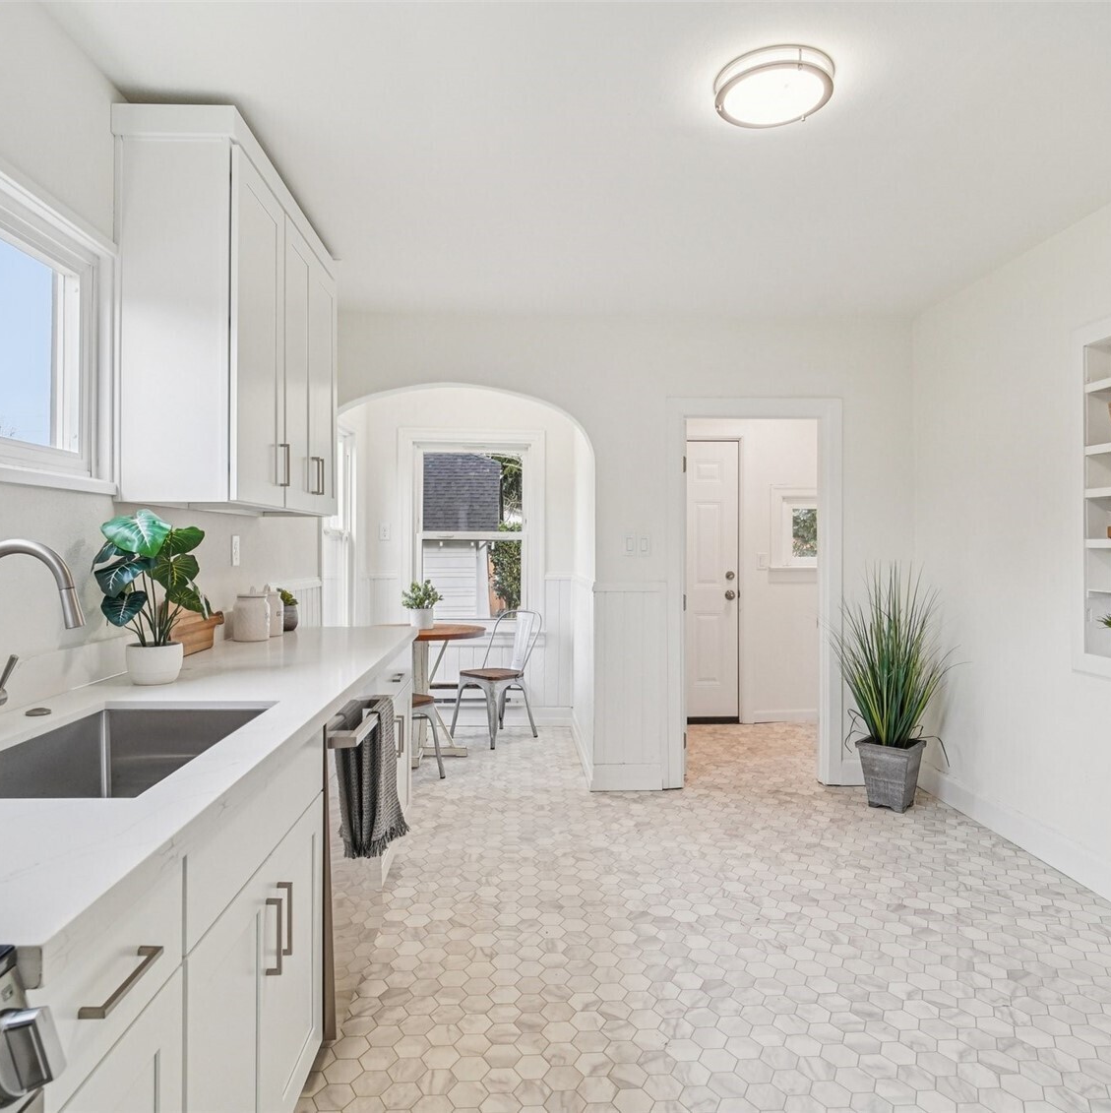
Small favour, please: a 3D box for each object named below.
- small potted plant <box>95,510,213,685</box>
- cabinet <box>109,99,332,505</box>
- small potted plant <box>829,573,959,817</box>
[{"bbox_3d":[-1.103,0.113,2.040,0.310,0.480,0.280,0,1,-3],"label":"small potted plant"},{"bbox_3d":[-1.067,-0.699,2.596,0.335,1.085,1.110,0,1,-3],"label":"cabinet"},{"bbox_3d":[1.675,0.635,3.769,0.570,1.200,0.500,0,1,-3],"label":"small potted plant"}]

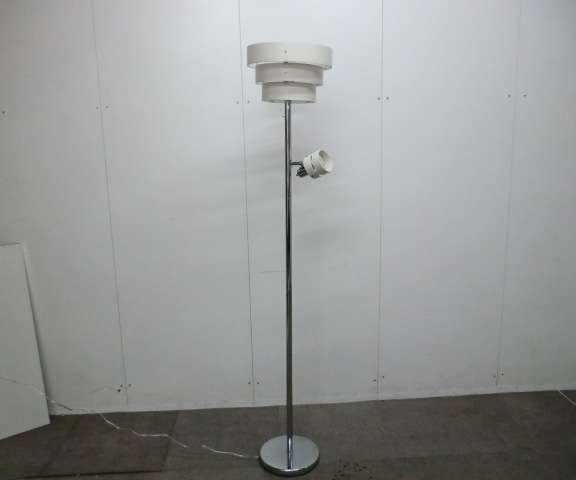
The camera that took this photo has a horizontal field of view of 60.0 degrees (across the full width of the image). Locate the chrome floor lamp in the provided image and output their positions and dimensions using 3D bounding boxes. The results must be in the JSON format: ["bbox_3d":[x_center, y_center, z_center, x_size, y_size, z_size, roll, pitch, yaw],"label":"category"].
[{"bbox_3d":[0.008,0.112,1.899,0.308,1.580,0.303,0,10,0],"label":"chrome floor lamp"}]

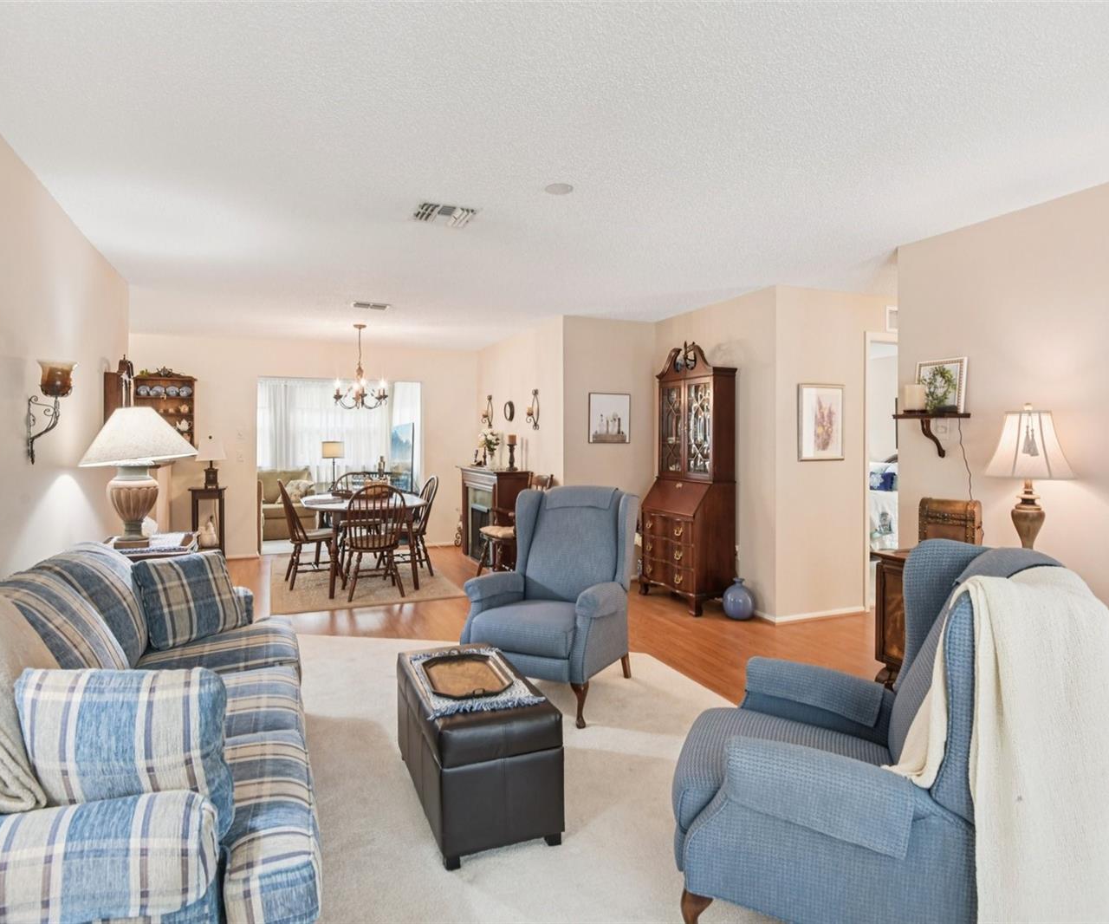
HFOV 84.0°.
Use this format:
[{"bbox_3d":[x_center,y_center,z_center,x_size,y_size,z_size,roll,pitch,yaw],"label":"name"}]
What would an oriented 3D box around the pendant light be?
[{"bbox_3d":[-1.855,-0.917,5.930,0.510,0.830,0.510,-1,1,-25],"label":"pendant light"}]

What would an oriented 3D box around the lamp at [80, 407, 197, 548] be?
[{"bbox_3d":[-2.119,0.071,3.130,0.490,0.715,0.490,-1,2,-24],"label":"lamp"}]

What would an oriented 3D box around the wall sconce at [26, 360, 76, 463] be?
[{"bbox_3d":[-2.040,-0.208,2.502,0.160,0.425,0.130,-1,2,-24],"label":"wall sconce"}]

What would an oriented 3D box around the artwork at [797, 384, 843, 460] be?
[{"bbox_3d":[2.025,-0.305,4.670,0.455,0.580,0.030,-1,1,-25],"label":"artwork"}]

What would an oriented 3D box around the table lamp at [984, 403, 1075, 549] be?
[{"bbox_3d":[2.110,0.124,2.740,0.330,0.760,0.330,-1,2,-24],"label":"table lamp"}]

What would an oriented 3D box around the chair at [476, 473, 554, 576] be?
[{"bbox_3d":[-0.360,0.620,5.700,0.570,1.000,0.550,-1,2,-24],"label":"chair"}]

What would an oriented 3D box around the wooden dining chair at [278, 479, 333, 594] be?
[{"bbox_3d":[-2.277,0.643,5.760,0.560,0.965,0.480,-1,1,-26],"label":"wooden dining chair"}]

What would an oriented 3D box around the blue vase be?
[{"bbox_3d":[1.356,1.008,4.550,0.240,0.310,0.240,0,1,0],"label":"blue vase"}]

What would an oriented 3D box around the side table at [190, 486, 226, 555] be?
[{"bbox_3d":[-3.650,0.681,6.500,0.340,0.810,0.340,-1,2,-24],"label":"side table"}]

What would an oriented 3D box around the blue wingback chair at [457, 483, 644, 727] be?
[{"bbox_3d":[-0.028,0.675,3.300,0.750,1.060,0.860,1,1,25],"label":"blue wingback chair"}]

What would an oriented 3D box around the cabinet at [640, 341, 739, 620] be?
[{"bbox_3d":[1.083,0.093,5.030,0.460,2.110,0.740,-1,2,-24],"label":"cabinet"}]

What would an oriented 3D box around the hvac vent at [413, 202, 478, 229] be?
[{"bbox_3d":[-0.547,-1.235,3.080,0.290,0.030,0.265,-1,1,-25],"label":"hvac vent"}]

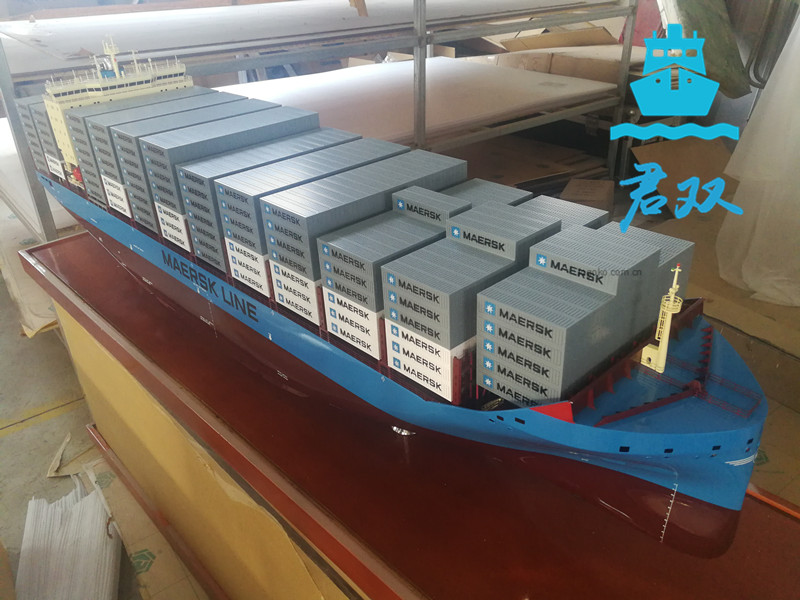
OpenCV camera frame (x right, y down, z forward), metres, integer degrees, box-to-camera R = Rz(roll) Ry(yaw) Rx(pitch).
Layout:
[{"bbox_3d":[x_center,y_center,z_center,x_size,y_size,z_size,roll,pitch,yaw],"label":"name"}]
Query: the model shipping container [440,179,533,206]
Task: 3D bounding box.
[{"bbox_3d":[0.087,-0.111,0.727,0.107,0.020,0.085,-27,37,-36],"label":"model shipping container"}]

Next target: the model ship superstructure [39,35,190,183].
[{"bbox_3d":[-0.523,-0.371,1.187,0.252,0.249,0.093,-27,37,-36],"label":"model ship superstructure"}]

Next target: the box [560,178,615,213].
[{"bbox_3d":[0.874,-0.445,2.924,0.201,0.151,0.264,10,31,21],"label":"box"}]

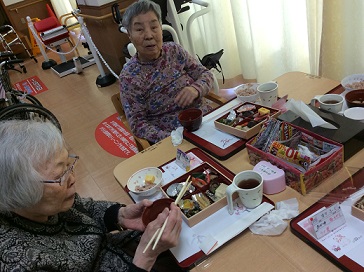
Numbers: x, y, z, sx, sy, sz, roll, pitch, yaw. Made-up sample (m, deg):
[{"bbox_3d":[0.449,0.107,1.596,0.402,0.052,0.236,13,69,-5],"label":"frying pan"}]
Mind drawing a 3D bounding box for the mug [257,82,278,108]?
[{"bbox_3d":[0.377,-0.180,1.483,0.085,0.075,0.113,10,38,36],"label":"mug"}]

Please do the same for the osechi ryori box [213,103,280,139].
[{"bbox_3d":[0.262,-0.069,1.394,0.186,0.030,0.184,-31,34,-26],"label":"osechi ryori box"}]

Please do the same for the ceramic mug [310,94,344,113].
[{"bbox_3d":[0.538,-0.109,1.291,0.123,0.075,0.085,18,43,44],"label":"ceramic mug"}]

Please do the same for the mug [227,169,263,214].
[{"bbox_3d":[0.180,0.164,0.995,0.122,0.075,0.085,-25,31,-17],"label":"mug"}]

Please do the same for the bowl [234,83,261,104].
[{"bbox_3d":[0.301,-0.184,1.551,0.125,0.048,0.125,-11,30,7],"label":"bowl"}]

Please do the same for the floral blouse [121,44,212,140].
[{"bbox_3d":[-0.049,-0.135,1.698,0.460,0.495,0.330,-24,31,-15],"label":"floral blouse"}]

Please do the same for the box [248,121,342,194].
[{"bbox_3d":[0.354,0.062,1.100,0.175,0.081,0.233,-28,32,-21],"label":"box"}]

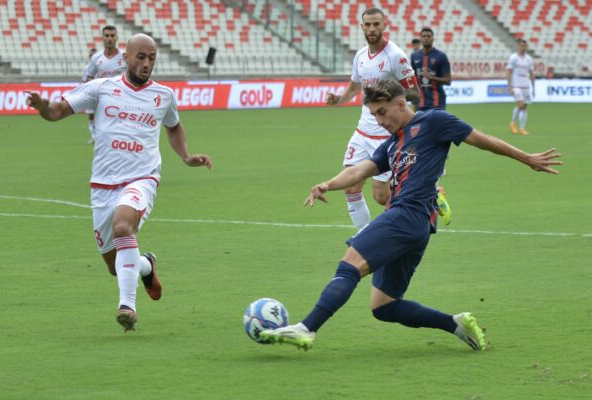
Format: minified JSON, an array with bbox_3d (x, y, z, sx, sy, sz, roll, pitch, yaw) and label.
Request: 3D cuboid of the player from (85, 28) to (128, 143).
[{"bbox_3d":[-2.147,-1.092,13.467,0.620,1.800,0.550,-1,7,-8],"label":"player"}]

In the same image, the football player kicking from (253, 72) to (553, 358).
[{"bbox_3d":[0.540,0.090,5.713,1.200,1.340,1.000,-5,8,-33],"label":"football player kicking"}]

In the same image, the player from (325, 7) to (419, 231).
[{"bbox_3d":[0.660,-0.483,8.504,0.680,1.800,0.850,4,8,28],"label":"player"}]

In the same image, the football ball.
[{"bbox_3d":[-0.146,0.586,5.630,0.220,0.220,0.220,0,7,0],"label":"football ball"}]

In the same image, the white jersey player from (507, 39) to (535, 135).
[{"bbox_3d":[4.186,-2.102,21.706,0.550,1.800,0.480,-1,7,-6],"label":"white jersey player"}]

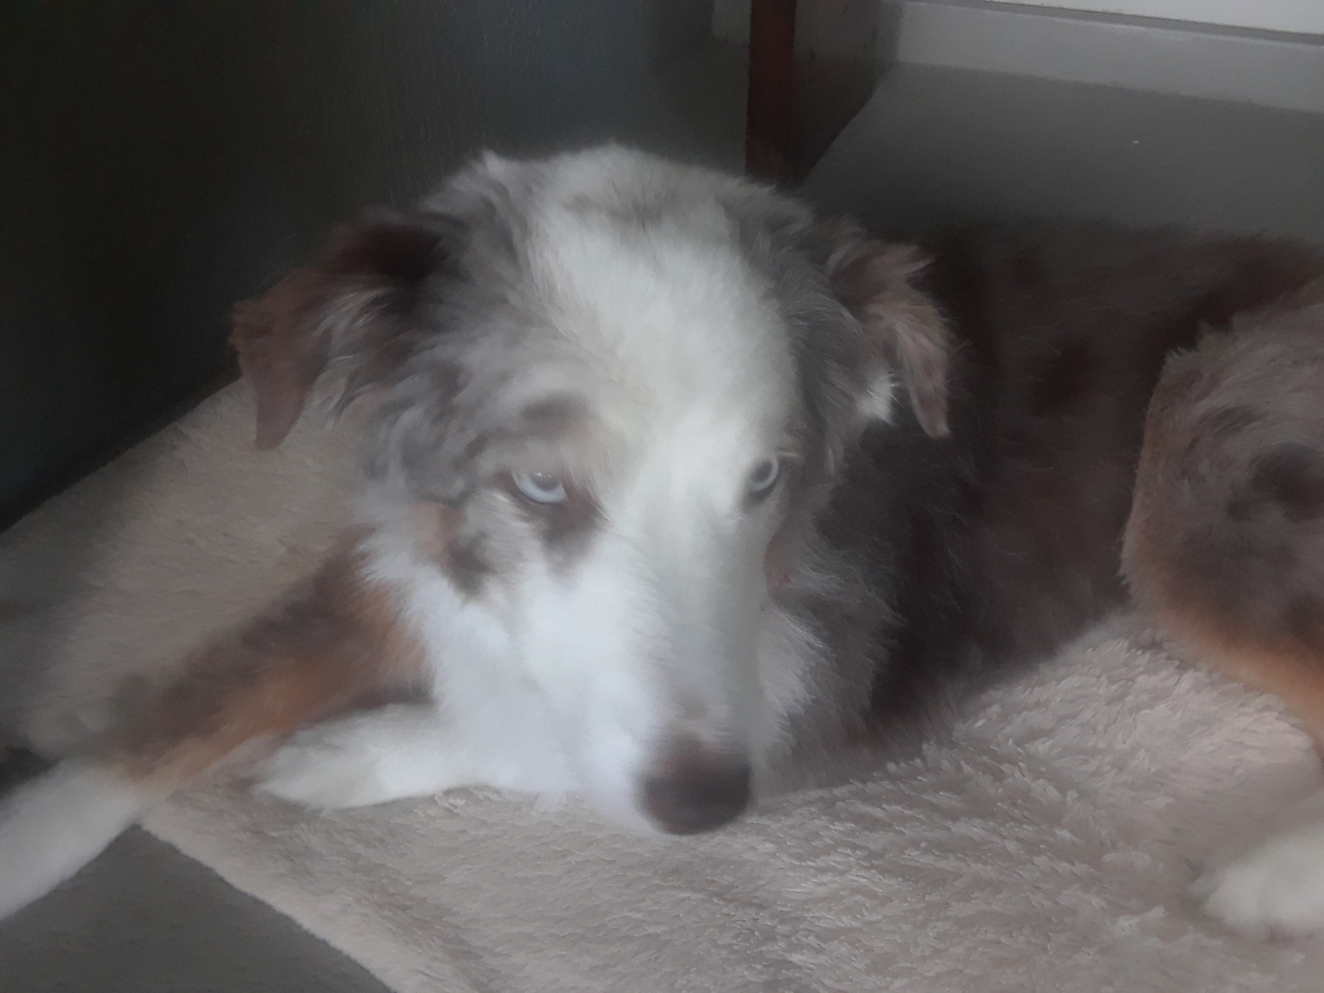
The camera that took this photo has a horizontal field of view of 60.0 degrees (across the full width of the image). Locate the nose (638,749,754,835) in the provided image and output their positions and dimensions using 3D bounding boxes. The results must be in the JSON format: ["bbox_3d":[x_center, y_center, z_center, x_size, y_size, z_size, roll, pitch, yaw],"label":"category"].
[{"bbox_3d":[0.010,0.094,0.365,0.034,0.025,0.024,-7,45,-14],"label":"nose"}]

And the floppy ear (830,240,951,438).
[{"bbox_3d":[0.091,-0.065,0.470,0.042,0.070,0.042,-10,31,-19],"label":"floppy ear"}]

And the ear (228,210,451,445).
[{"bbox_3d":[-0.119,-0.063,0.430,0.072,0.078,0.042,-10,31,-19],"label":"ear"}]

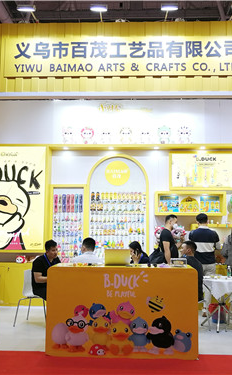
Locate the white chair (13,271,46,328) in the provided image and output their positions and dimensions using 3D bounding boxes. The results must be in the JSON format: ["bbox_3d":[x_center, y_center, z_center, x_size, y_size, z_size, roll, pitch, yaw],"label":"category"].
[{"bbox_3d":[-1.218,1.695,6.013,0.530,0.800,0.480,-1,-6,9],"label":"white chair"}]

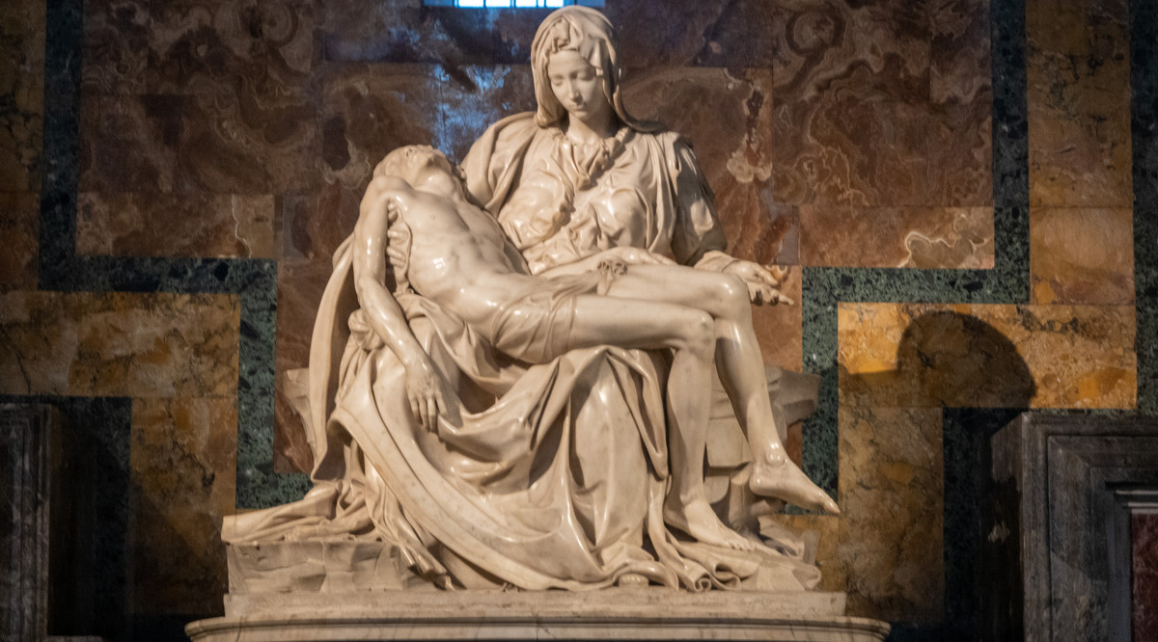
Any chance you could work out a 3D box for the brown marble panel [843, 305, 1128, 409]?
[{"bbox_3d":[1.334,0.119,11.163,0.977,0.349,0.040,0,-9,-1],"label":"brown marble panel"}]

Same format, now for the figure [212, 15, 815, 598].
[{"bbox_3d":[-0.147,-0.061,10.124,1.778,1.796,0.880,0,-9,0],"label":"figure"}]

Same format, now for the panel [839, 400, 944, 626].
[{"bbox_3d":[1.010,0.630,11.076,0.342,0.700,0.040,0,-9,-1],"label":"panel"}]

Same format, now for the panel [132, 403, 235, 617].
[{"bbox_3d":[-1.278,0.602,11.042,0.349,0.714,0.040,0,-9,-1],"label":"panel"}]

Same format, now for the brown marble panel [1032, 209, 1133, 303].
[{"bbox_3d":[1.655,-0.211,11.220,0.343,0.328,0.040,0,-9,-1],"label":"brown marble panel"}]

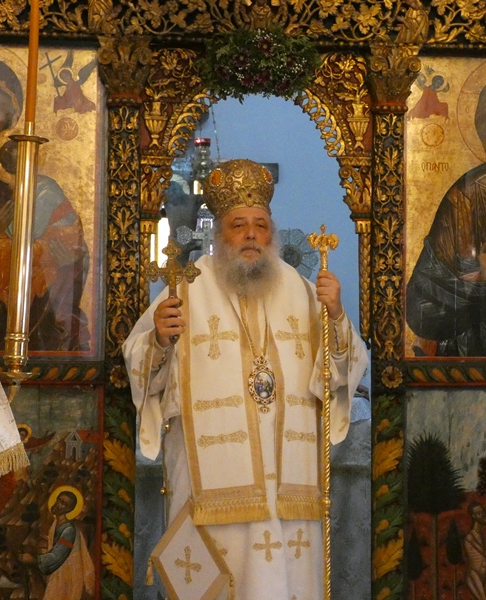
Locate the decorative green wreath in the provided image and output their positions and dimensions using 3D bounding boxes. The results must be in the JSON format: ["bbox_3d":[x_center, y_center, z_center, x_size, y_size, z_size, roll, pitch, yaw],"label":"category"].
[{"bbox_3d":[0.051,-0.728,3.430,0.375,0.225,0.140,0,-6,-2],"label":"decorative green wreath"}]

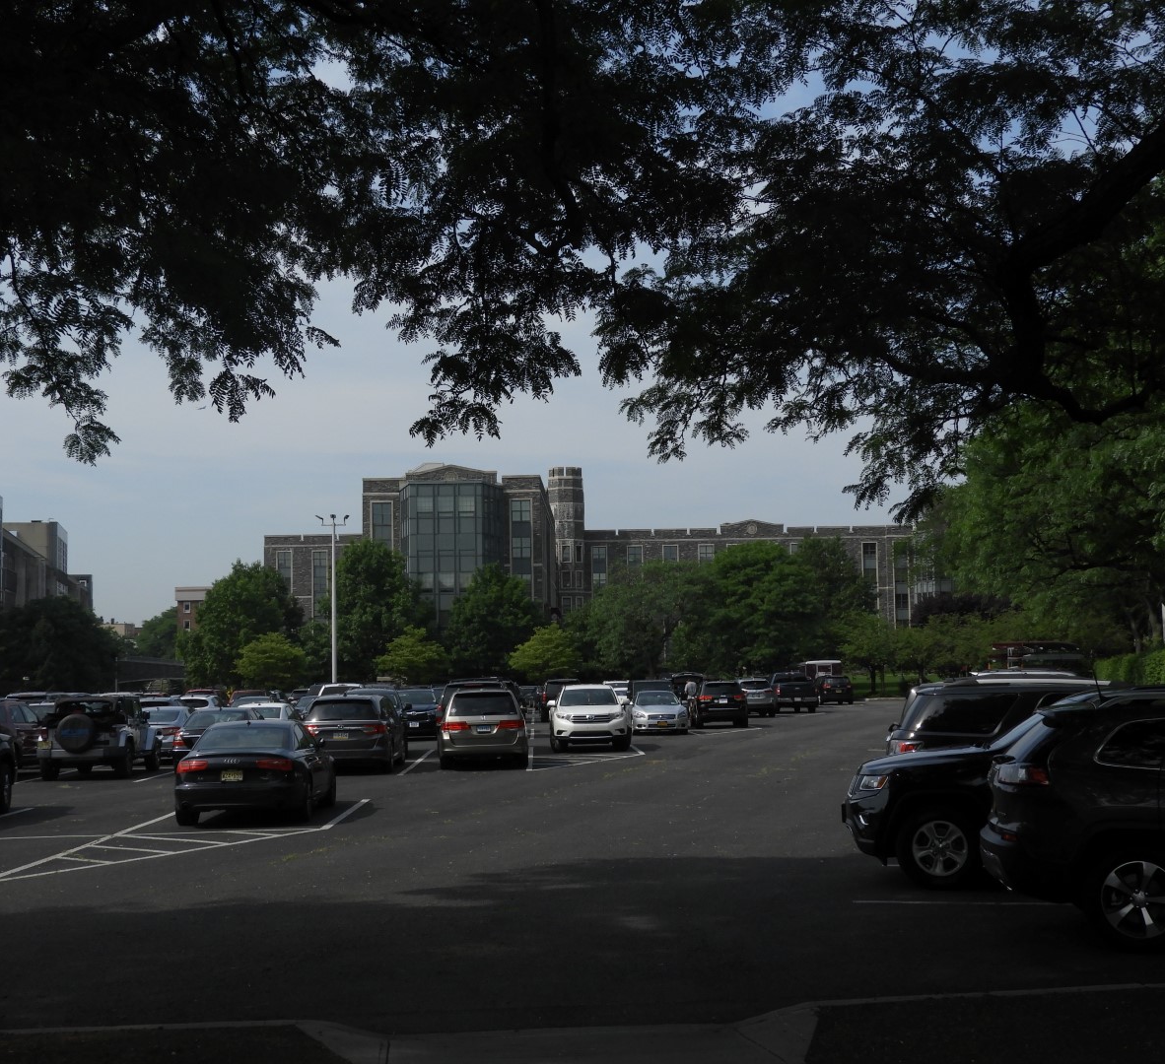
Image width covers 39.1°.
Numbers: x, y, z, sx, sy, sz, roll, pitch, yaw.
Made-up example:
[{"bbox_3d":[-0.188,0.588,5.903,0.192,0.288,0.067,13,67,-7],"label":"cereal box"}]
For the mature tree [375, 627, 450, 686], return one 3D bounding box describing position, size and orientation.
[{"bbox_3d":[-10.897,8.736,105.000,4.827,5.334,4.827,-1,-4,0],"label":"mature tree"}]

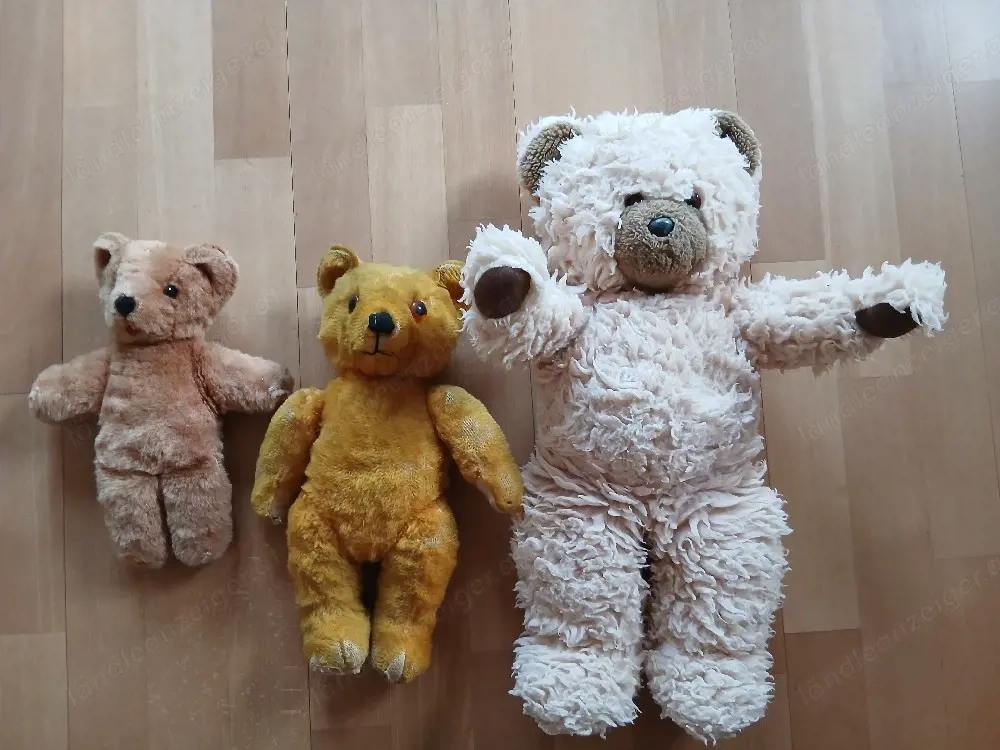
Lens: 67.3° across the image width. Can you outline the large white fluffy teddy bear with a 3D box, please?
[{"bbox_3d":[0.161,0.031,0.558,0.377,0.200,0.482,0,85,-1],"label":"large white fluffy teddy bear"}]

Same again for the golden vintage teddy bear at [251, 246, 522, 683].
[{"bbox_3d":[-0.090,0.067,0.590,0.219,0.120,0.346,2,85,-1],"label":"golden vintage teddy bear"}]

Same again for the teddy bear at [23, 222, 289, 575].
[{"bbox_3d":[-0.277,0.016,0.603,0.214,0.095,0.276,-2,85,-1],"label":"teddy bear"}]

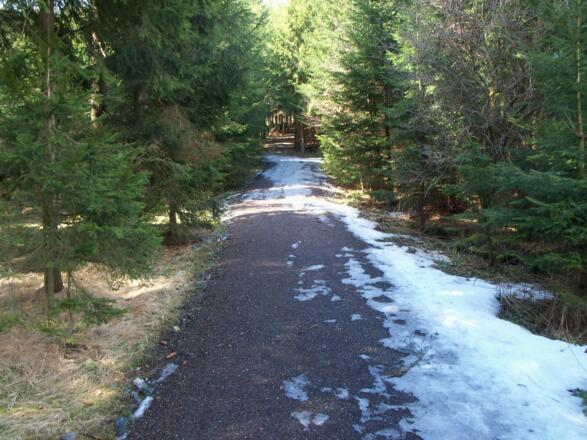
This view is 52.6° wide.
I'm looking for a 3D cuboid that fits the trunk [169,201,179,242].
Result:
[{"bbox_3d":[-2.427,0.020,12.000,0.180,0.880,0.180,0,5,0],"label":"trunk"}]

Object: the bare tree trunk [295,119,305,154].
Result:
[{"bbox_3d":[0.329,-4.628,32.500,0.520,1.900,0.520,0,5,0],"label":"bare tree trunk"}]

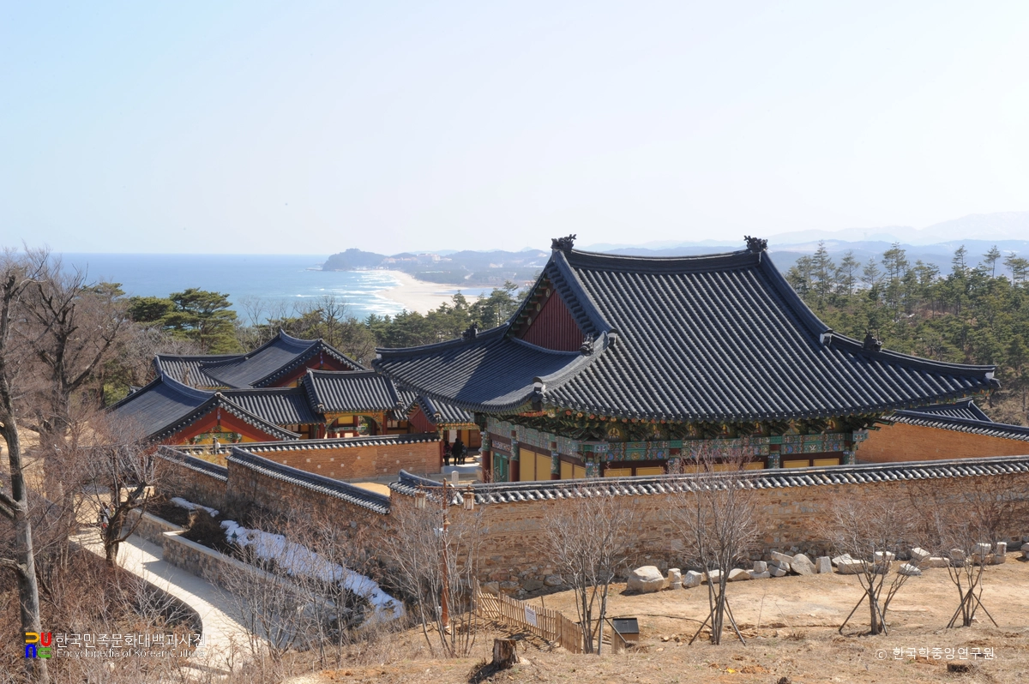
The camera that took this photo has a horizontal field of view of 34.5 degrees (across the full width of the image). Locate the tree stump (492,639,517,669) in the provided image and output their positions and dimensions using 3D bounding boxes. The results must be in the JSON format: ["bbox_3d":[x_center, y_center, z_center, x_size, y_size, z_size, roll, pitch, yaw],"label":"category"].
[{"bbox_3d":[-0.243,8.035,42.700,0.597,0.715,0.597,0,3,0],"label":"tree stump"}]

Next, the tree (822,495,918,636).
[{"bbox_3d":[10.407,6.566,48.500,2.812,4.111,2.812,0,3,0],"label":"tree"}]

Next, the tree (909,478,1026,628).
[{"bbox_3d":[13.680,6.380,50.000,3.520,4.497,3.520,0,3,0],"label":"tree"}]

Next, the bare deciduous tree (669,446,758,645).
[{"bbox_3d":[5.657,5.779,47.000,2.530,5.636,2.530,0,3,0],"label":"bare deciduous tree"}]

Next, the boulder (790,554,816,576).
[{"bbox_3d":[9.929,7.687,57.000,0.826,0.712,0.661,0,3,0],"label":"boulder"}]

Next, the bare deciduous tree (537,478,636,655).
[{"bbox_3d":[2.005,6.179,45.300,2.673,4.683,2.673,0,3,0],"label":"bare deciduous tree"}]

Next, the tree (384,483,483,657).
[{"bbox_3d":[-2.187,6.144,44.700,2.638,4.713,2.638,0,3,0],"label":"tree"}]

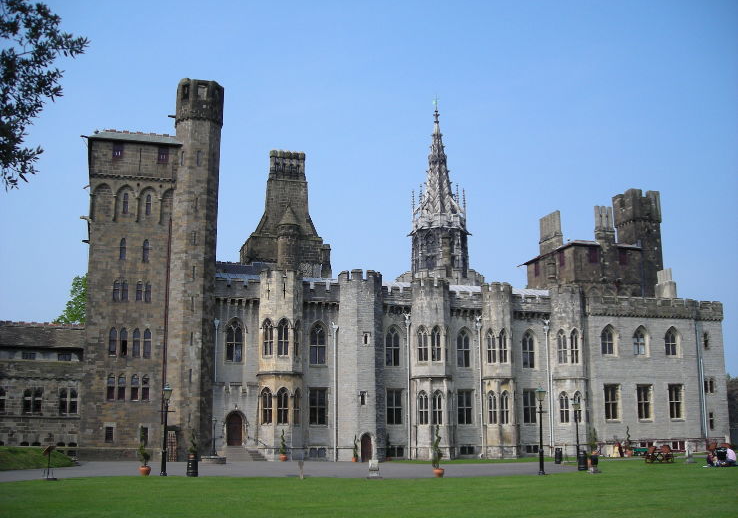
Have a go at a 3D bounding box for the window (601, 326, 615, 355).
[{"bbox_3d":[18.200,6.231,61.905,1.216,2.217,0.250,4,-12,-19],"label":"window"}]

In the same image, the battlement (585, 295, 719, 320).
[{"bbox_3d":[22.766,3.940,64.238,12.520,1.553,0.900,4,-12,-19],"label":"battlement"}]

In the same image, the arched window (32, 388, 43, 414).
[{"bbox_3d":[-20.675,8.817,50.586,0.540,1.567,0.300,3,-12,-17],"label":"arched window"}]

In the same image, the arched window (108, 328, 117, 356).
[{"bbox_3d":[-15.511,5.034,49.095,0.462,1.750,0.250,4,-12,-19],"label":"arched window"}]

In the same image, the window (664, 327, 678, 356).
[{"bbox_3d":[25.387,6.903,68.013,1.263,2.475,0.300,3,-11,-15],"label":"window"}]

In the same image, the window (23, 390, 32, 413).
[{"bbox_3d":[-23.500,9.746,55.825,0.669,1.694,0.300,4,-11,-18],"label":"window"}]

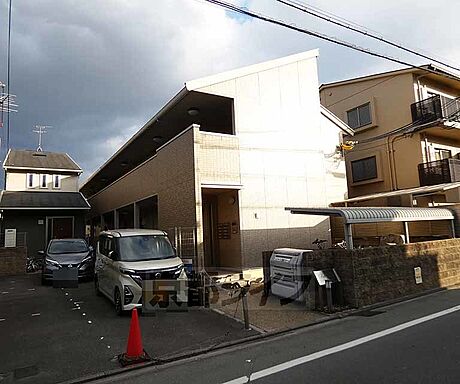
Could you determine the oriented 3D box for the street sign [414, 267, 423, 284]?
[{"bbox_3d":[4.547,2.011,7.658,0.260,0.370,0.030,1,-7,-32],"label":"street sign"}]

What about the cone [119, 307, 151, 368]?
[{"bbox_3d":[-1.330,1.958,4.446,0.380,0.700,0.380,1,-7,-32],"label":"cone"}]

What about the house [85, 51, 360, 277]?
[{"bbox_3d":[-3.568,-0.199,19.221,7.359,8.131,20.655,2,-9,-33],"label":"house"}]

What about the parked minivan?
[{"bbox_3d":[-2.350,1.863,8.136,1.475,1.780,3.395,1,-8,-30],"label":"parked minivan"}]

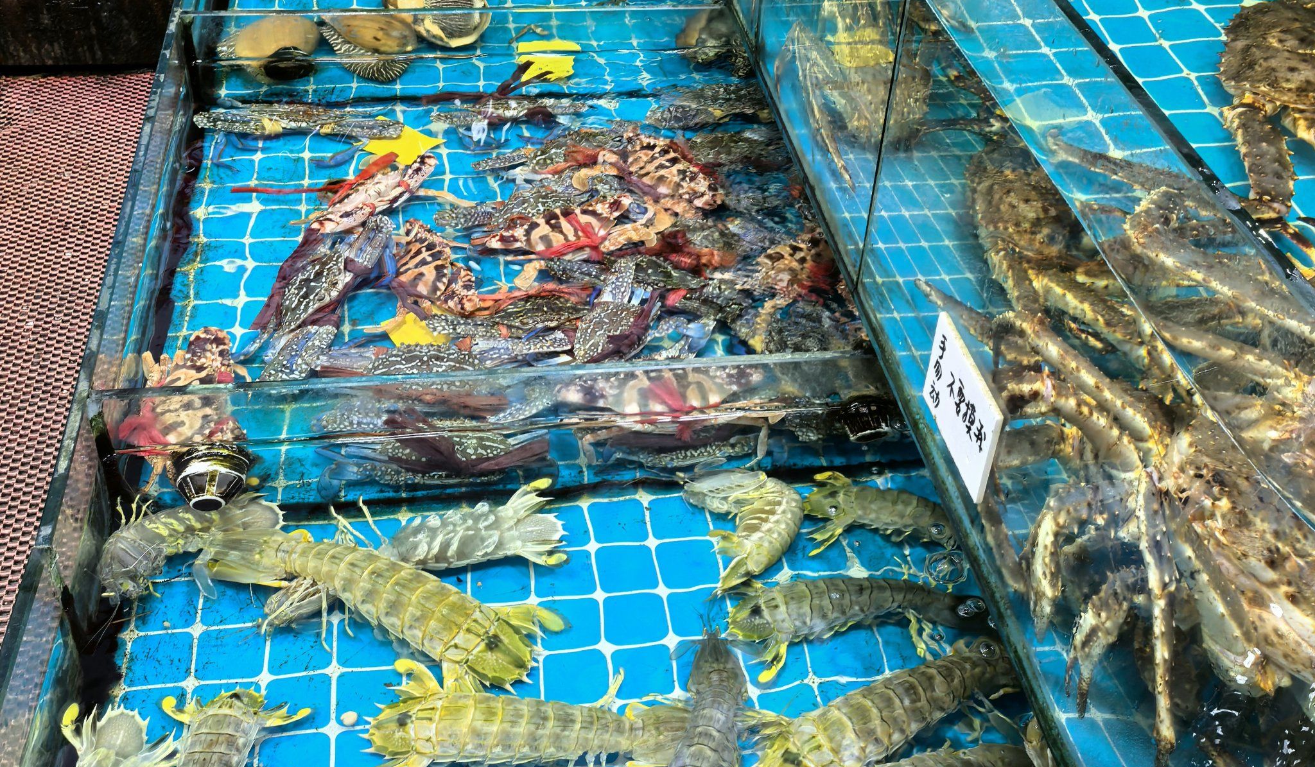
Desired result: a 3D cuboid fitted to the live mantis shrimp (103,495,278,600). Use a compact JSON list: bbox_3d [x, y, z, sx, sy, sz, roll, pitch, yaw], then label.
[{"bbox_3d":[-0.370,0.114,1.067,0.134,0.038,0.098,-21,47,-25],"label":"live mantis shrimp"}]

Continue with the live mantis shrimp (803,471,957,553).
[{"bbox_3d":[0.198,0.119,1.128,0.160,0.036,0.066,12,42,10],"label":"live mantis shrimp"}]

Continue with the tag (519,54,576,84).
[{"bbox_3d":[-0.134,-0.383,1.660,0.070,0.006,0.072,-4,42,-8],"label":"tag"}]

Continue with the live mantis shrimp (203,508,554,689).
[{"bbox_3d":[-0.221,0.160,1.046,0.297,0.045,0.085,14,43,12],"label":"live mantis shrimp"}]

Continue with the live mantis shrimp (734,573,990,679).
[{"bbox_3d":[0.162,0.180,1.054,0.218,0.038,0.070,0,42,-4],"label":"live mantis shrimp"}]

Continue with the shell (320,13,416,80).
[{"bbox_3d":[-0.349,-0.402,1.647,0.120,0.065,0.082,13,43,11],"label":"shell"}]

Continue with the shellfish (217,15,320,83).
[{"bbox_3d":[-0.464,-0.399,1.634,0.116,0.070,0.085,-4,42,-8],"label":"shellfish"}]

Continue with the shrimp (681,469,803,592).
[{"bbox_3d":[0.075,0.113,1.091,0.091,0.038,0.123,-8,42,-12],"label":"shrimp"}]

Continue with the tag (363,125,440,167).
[{"bbox_3d":[-0.290,-0.270,1.543,0.095,0.003,0.092,-4,42,-8],"label":"tag"}]

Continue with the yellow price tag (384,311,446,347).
[{"bbox_3d":[-0.229,-0.055,1.316,0.085,0.004,0.065,2,42,-2],"label":"yellow price tag"}]

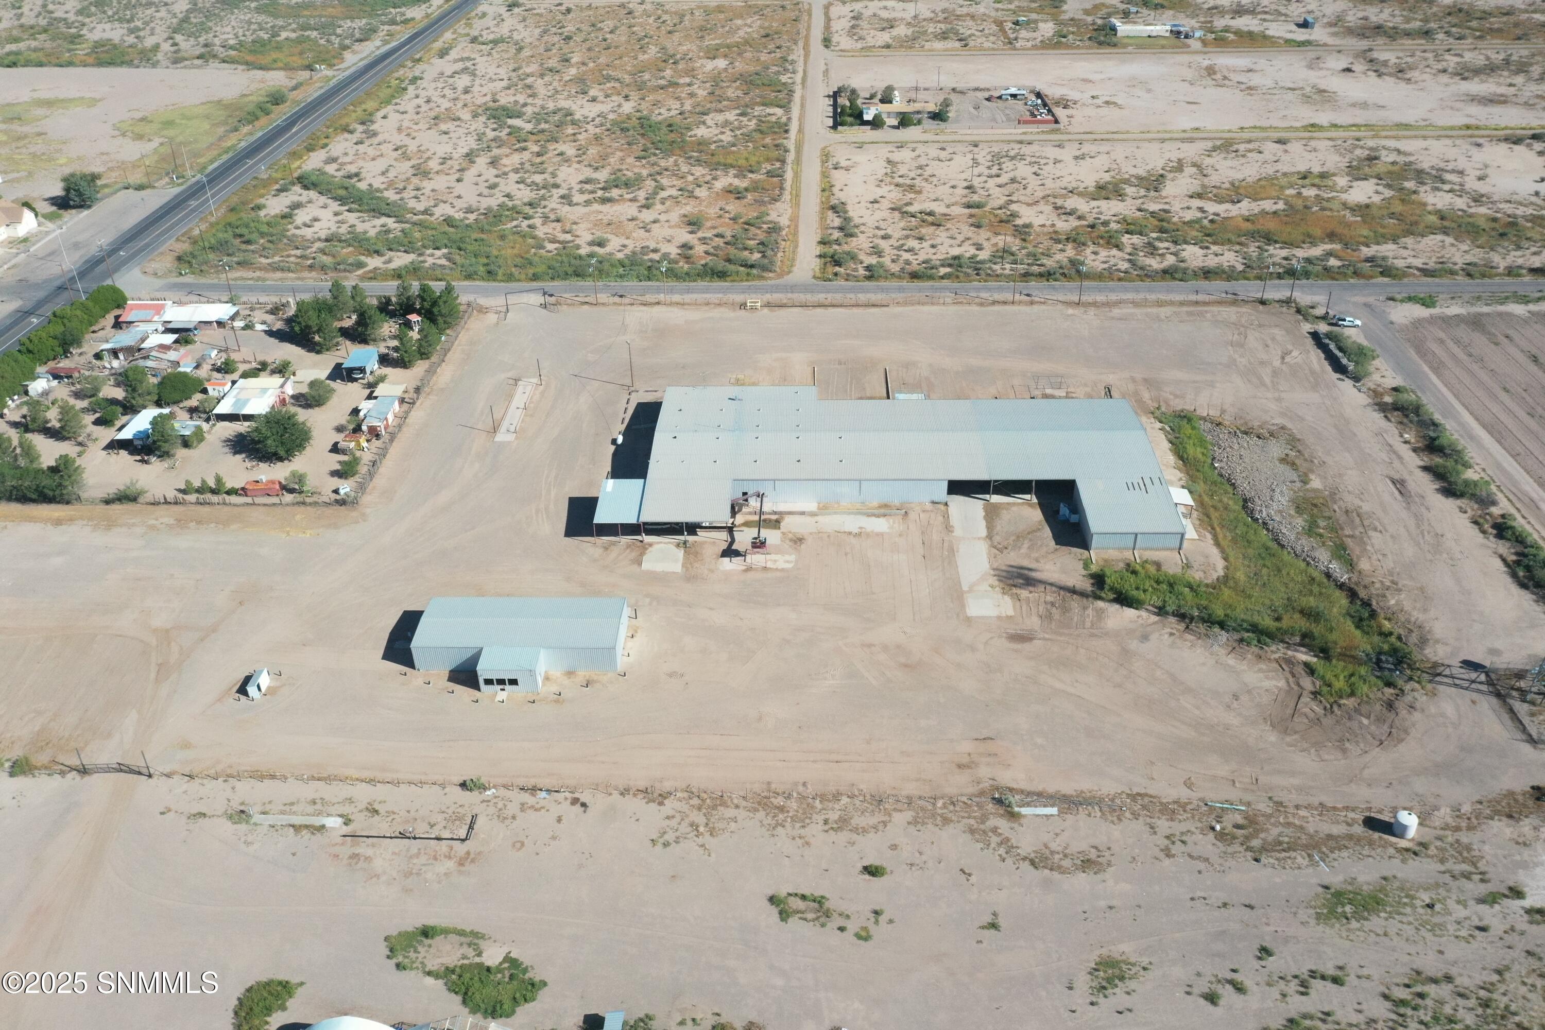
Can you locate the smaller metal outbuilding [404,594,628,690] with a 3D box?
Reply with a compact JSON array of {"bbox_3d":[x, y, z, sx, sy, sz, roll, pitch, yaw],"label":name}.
[{"bbox_3d":[-38.144,19.192,181.935,30.610,5.190,17.300,0,33,2],"label":"smaller metal outbuilding"}]

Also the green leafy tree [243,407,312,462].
[{"bbox_3d":[-95.382,-15.702,232.759,12.100,9.300,12.100,-1,33,0],"label":"green leafy tree"}]

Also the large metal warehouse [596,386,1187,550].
[{"bbox_3d":[19.943,-11.108,225.513,100.550,6.350,52.950,0,33,1],"label":"large metal warehouse"}]

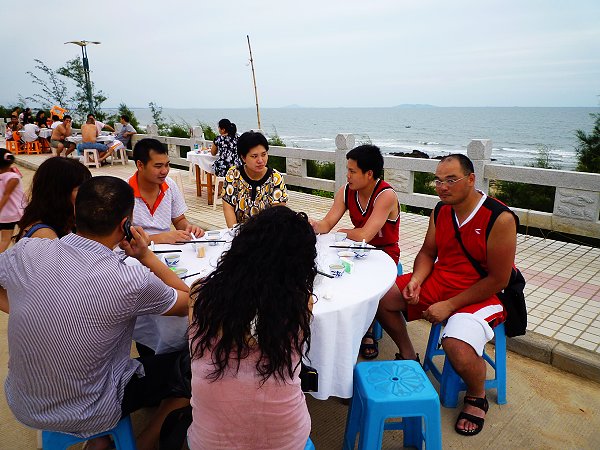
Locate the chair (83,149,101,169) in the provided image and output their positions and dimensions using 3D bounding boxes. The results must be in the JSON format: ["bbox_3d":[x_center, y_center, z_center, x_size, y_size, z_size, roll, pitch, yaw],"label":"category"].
[{"bbox_3d":[-5.509,-1.779,11.473,0.350,0.460,0.350,-3,15,-11],"label":"chair"}]

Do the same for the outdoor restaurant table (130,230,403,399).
[{"bbox_3d":[-0.227,0.552,2.466,1.480,0.760,1.440,0,15,0],"label":"outdoor restaurant table"}]

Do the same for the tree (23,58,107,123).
[{"bbox_3d":[-9.600,-4.948,17.827,3.300,3.500,3.000,-8,17,-26],"label":"tree"}]

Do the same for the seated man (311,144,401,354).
[{"bbox_3d":[0.461,0.144,2.896,0.640,1.320,0.560,-11,18,-35],"label":"seated man"}]

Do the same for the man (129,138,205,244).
[{"bbox_3d":[-0.740,0.194,2.475,0.550,1.330,0.750,-12,19,-38],"label":"man"}]

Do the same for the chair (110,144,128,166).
[{"bbox_3d":[-4.910,-1.886,11.859,0.350,0.460,0.350,-3,15,-11],"label":"chair"}]

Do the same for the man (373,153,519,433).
[{"bbox_3d":[0.772,0.300,2.286,0.640,1.330,0.640,-14,20,-42],"label":"man"}]

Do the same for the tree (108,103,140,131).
[{"bbox_3d":[-6.469,-3.571,16.116,1.250,1.930,1.250,-7,16,-24],"label":"tree"}]

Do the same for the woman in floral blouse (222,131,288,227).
[{"bbox_3d":[-0.260,0.091,2.820,0.520,1.360,0.700,-2,15,-9],"label":"woman in floral blouse"}]

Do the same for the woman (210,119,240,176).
[{"bbox_3d":[-1.070,-0.892,6.284,0.500,1.270,0.700,-6,16,-23],"label":"woman"}]

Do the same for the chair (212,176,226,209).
[{"bbox_3d":[-1.030,-0.475,6.292,0.360,0.460,0.360,-2,15,-9],"label":"chair"}]

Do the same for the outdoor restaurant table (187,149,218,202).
[{"bbox_3d":[-1.120,-0.784,6.883,1.200,0.750,1.200,-7,17,-26],"label":"outdoor restaurant table"}]

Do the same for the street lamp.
[{"bbox_3d":[-8.096,-4.990,16.769,1.310,3.950,0.350,-13,20,-40],"label":"street lamp"}]

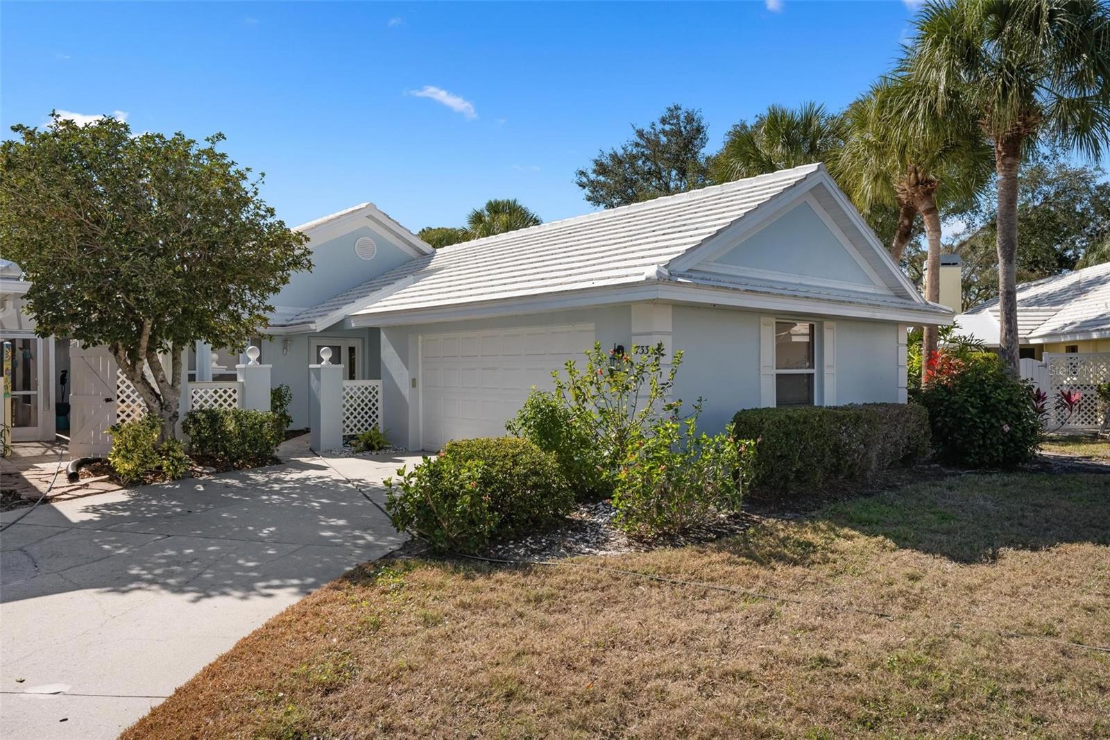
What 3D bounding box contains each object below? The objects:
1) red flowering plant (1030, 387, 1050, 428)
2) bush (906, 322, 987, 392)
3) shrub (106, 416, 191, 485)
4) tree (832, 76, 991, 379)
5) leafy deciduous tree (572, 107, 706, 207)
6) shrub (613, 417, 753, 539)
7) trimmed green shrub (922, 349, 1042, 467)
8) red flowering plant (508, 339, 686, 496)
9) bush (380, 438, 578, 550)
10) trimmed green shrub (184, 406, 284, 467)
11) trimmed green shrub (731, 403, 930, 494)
[{"bbox_3d":[10.761,0.951,16.403,0.450,1.100,0.450,0,0,-42],"label":"red flowering plant"},{"bbox_3d":[8.311,0.298,15.701,1.600,2.530,1.600,0,0,-42],"label":"bush"},{"bbox_3d":[-5.982,1.129,10.904,1.000,0.880,1.000,0,0,-42],"label":"shrub"},{"bbox_3d":[8.307,-2.616,17.191,3.500,8.350,3.500,0,0,-42],"label":"tree"},{"bbox_3d":[3.692,-4.515,29.985,6.000,12.200,6.000,0,0,-42],"label":"leafy deciduous tree"},{"bbox_3d":[1.355,1.033,8.087,1.650,1.130,0.800,0,0,-42],"label":"shrub"},{"bbox_3d":[7.417,0.641,13.002,1.900,1.870,1.700,0,0,-42],"label":"trimmed green shrub"},{"bbox_3d":[0.494,0.628,9.022,1.400,1.880,1.500,0,0,-42],"label":"red flowering plant"},{"bbox_3d":[-0.693,1.164,7.306,1.750,0.870,1.150,0,0,-42],"label":"bush"},{"bbox_3d":[-5.298,1.101,12.345,1.750,0.920,0.800,0,0,-42],"label":"trimmed green shrub"},{"bbox_3d":[4.335,1.079,11.433,4.750,0.990,0.750,0,0,-42],"label":"trimmed green shrub"}]

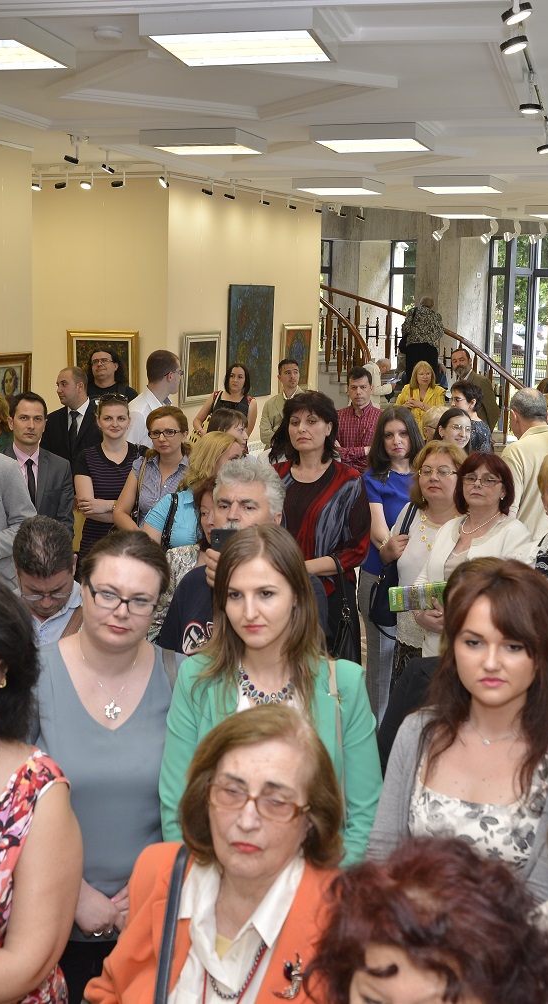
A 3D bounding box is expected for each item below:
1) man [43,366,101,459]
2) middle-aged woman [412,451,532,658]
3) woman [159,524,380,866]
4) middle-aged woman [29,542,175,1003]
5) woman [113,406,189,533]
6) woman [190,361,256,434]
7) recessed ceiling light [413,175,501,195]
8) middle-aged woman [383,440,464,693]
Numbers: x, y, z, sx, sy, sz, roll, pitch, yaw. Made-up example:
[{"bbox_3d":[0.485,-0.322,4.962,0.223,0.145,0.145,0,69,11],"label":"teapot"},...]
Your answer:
[{"bbox_3d":[-1.231,0.029,7.239,0.500,1.728,0.330,3,9,11],"label":"man"},{"bbox_3d":[0.744,0.591,4.428,0.500,1.564,0.380,9,12,40],"label":"middle-aged woman"},{"bbox_3d":[-0.025,0.871,2.375,0.460,1.676,0.310,2,9,4],"label":"woman"},{"bbox_3d":[-0.321,0.868,2.497,0.480,1.650,0.340,-1,10,-10],"label":"middle-aged woman"},{"bbox_3d":[-0.533,0.366,5.532,0.460,1.638,0.320,1,9,-3],"label":"woman"},{"bbox_3d":[-0.376,-0.323,9.665,0.480,1.630,0.300,2,10,8],"label":"woman"},{"bbox_3d":[1.526,-2.584,9.538,0.620,0.085,0.590,5,10,23],"label":"recessed ceiling light"},{"bbox_3d":[0.606,0.563,4.530,0.480,1.612,0.330,3,10,14],"label":"middle-aged woman"}]

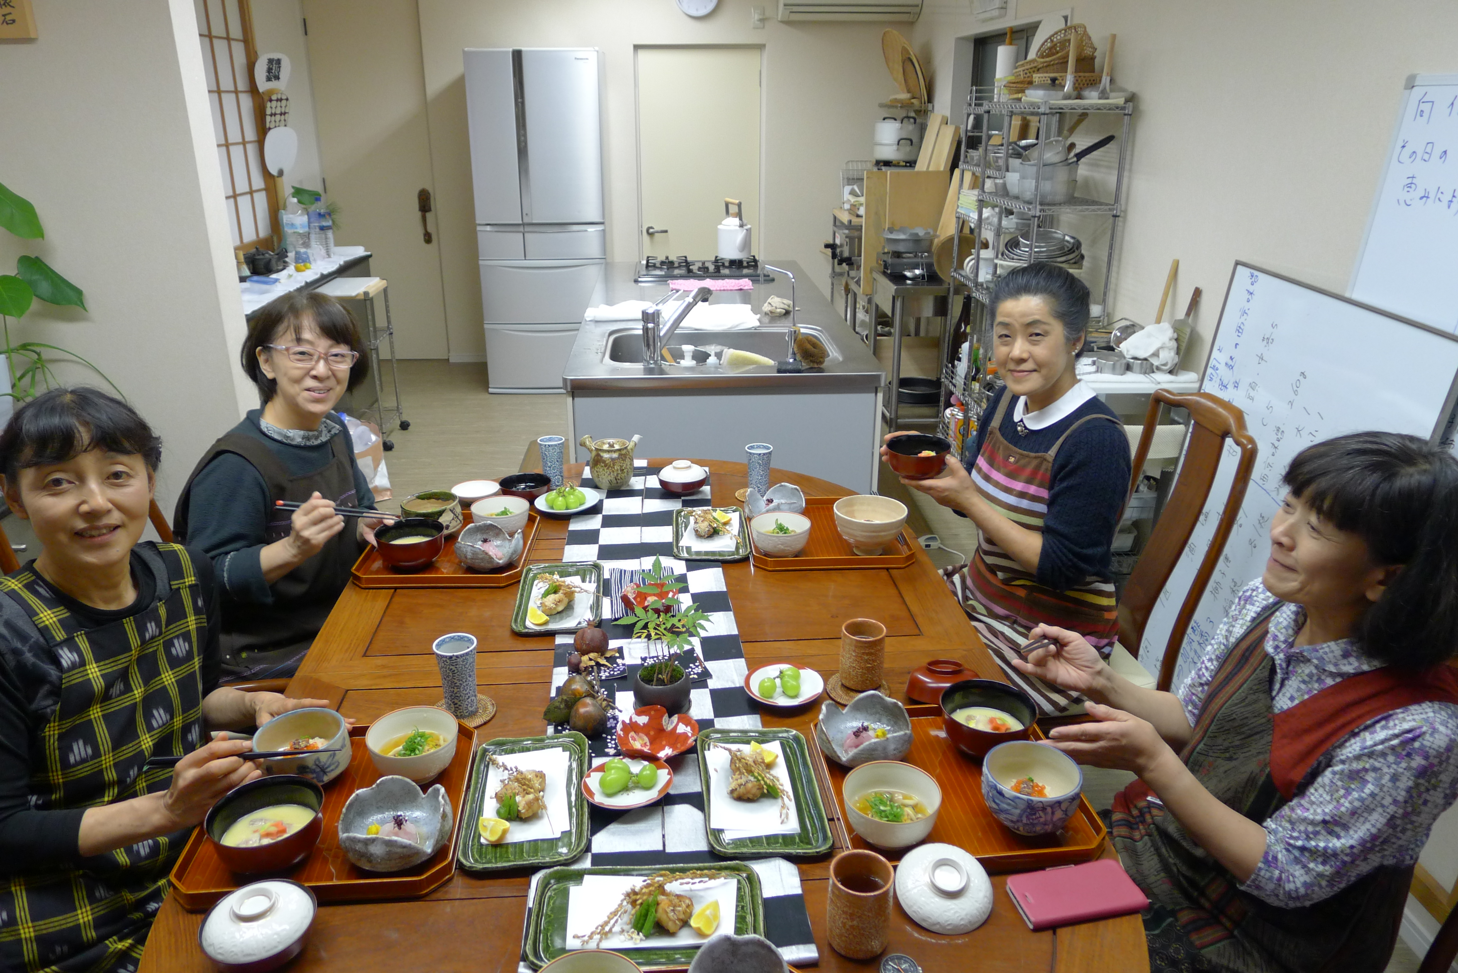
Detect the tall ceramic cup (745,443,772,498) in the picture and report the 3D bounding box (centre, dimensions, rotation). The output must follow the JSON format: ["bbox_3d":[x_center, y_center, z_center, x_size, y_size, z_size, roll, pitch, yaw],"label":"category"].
[{"bbox_3d":[0.068,-0.033,2.190,0.061,0.113,0.061,0,21,0],"label":"tall ceramic cup"}]

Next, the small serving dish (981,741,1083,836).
[{"bbox_3d":[0.368,0.380,1.198,0.120,0.075,0.120,0,21,0],"label":"small serving dish"}]

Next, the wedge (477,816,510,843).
[{"bbox_3d":[-0.280,0.409,1.158,0.037,0.025,0.028,0,21,0],"label":"wedge"}]

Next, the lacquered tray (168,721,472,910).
[{"bbox_3d":[-0.485,0.399,1.222,0.309,0.024,0.303,-2,22,-5],"label":"lacquered tray"}]

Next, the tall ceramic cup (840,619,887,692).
[{"bbox_3d":[0.207,0.259,1.501,0.068,0.089,0.068,0,21,0],"label":"tall ceramic cup"}]

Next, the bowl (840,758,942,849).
[{"bbox_3d":[0.196,0.394,1.178,0.116,0.062,0.116,0,21,0],"label":"bowl"}]

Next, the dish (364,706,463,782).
[{"bbox_3d":[-0.417,0.351,1.294,0.119,0.059,0.119,0,21,0],"label":"dish"}]

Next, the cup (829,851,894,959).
[{"bbox_3d":[0.141,0.446,1.038,0.067,0.088,0.067,0,21,0],"label":"cup"}]

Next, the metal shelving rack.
[{"bbox_3d":[1.109,-0.692,3.871,0.320,1.560,1.130,-1,21,-4],"label":"metal shelving rack"}]

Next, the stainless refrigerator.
[{"bbox_3d":[-1.045,-1.524,5.639,0.685,1.818,0.700,-1,21,-4],"label":"stainless refrigerator"}]

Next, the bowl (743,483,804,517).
[{"bbox_3d":[0.097,0.042,2.076,0.130,0.063,0.130,-1,21,-4],"label":"bowl"}]

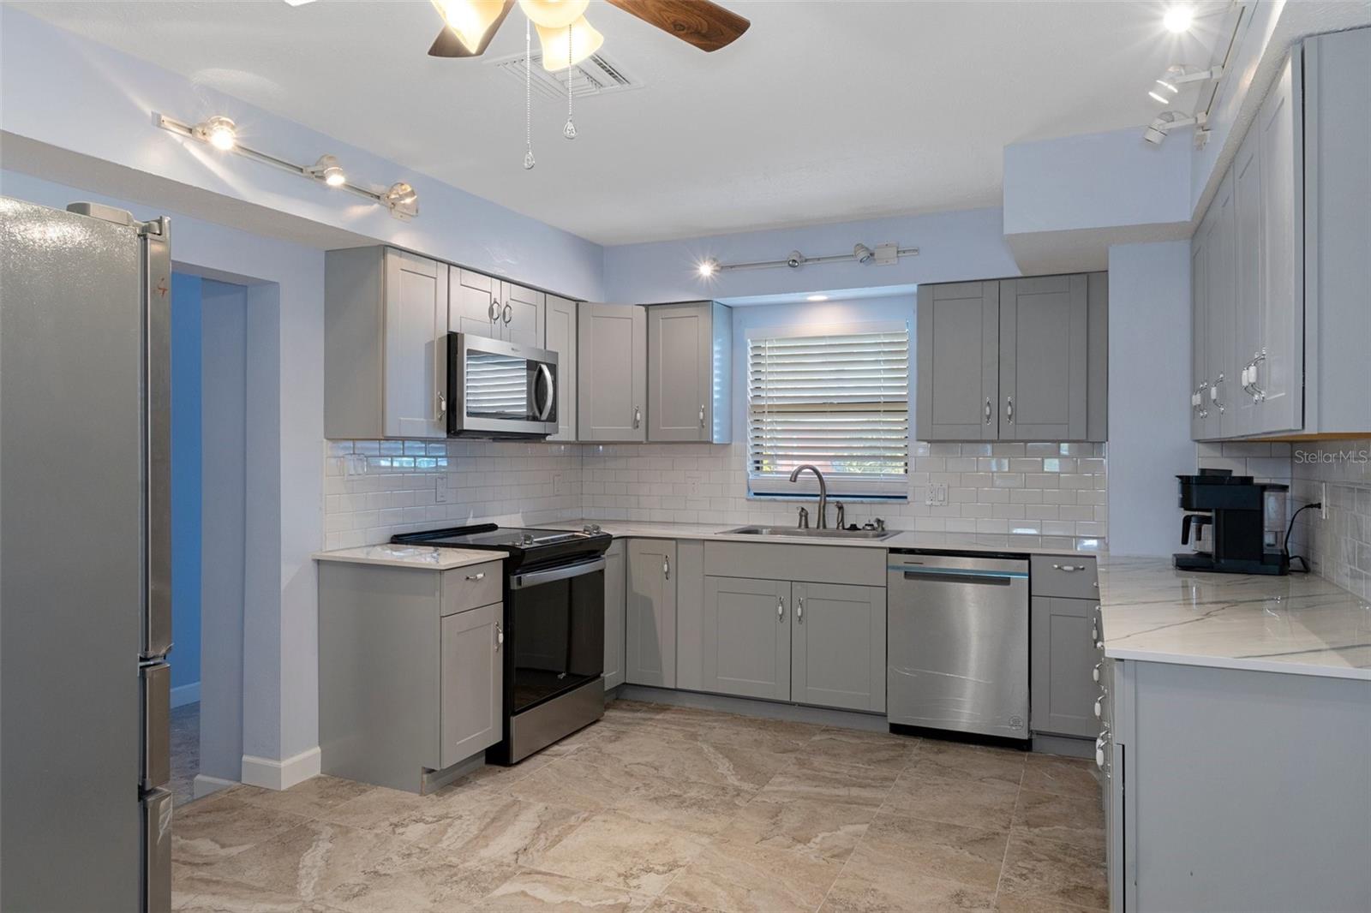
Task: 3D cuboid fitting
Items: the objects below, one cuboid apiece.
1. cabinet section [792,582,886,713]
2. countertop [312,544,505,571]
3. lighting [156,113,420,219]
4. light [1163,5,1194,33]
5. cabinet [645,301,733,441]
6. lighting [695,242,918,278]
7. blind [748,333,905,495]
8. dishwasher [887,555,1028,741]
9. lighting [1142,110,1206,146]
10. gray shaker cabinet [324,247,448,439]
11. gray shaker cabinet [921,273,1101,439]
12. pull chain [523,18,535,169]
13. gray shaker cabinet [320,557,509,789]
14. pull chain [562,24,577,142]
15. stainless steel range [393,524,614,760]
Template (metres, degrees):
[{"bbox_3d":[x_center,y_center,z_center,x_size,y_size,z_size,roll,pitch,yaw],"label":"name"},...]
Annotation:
[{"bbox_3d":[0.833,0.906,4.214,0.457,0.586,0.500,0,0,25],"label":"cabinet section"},{"bbox_3d":[-1.128,0.412,3.462,0.657,0.030,0.403,0,0,25],"label":"countertop"},{"bbox_3d":[-1.317,-1.012,2.948,0.110,0.115,1.060,0,0,25],"label":"lighting"},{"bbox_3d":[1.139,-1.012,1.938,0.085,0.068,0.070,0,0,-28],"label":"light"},{"bbox_3d":[0.026,-0.462,4.788,0.393,0.773,0.320,0,0,23],"label":"cabinet"},{"bbox_3d":[0.584,-1.012,4.301,1.170,0.110,0.110,0,0,23],"label":"lighting"},{"bbox_3d":[0.784,-0.232,4.672,0.905,0.925,0.065,0,0,23],"label":"blind"},{"bbox_3d":[1.337,0.859,4.022,0.600,0.830,0.605,0,0,25],"label":"dishwasher"},{"bbox_3d":[1.462,-0.983,2.499,0.175,0.105,0.072,0,0,25],"label":"lighting"},{"bbox_3d":[-1.261,-0.460,3.558,0.320,0.766,0.376,0,0,25],"label":"gray shaker cabinet"},{"bbox_3d":[1.589,-0.454,4.098,0.836,0.766,0.320,0,0,25],"label":"gray shaker cabinet"},{"bbox_3d":[-0.280,-0.651,1.500,0.018,0.272,0.018,0,0,0],"label":"pull chain"},{"bbox_3d":[-1.128,0.868,3.473,0.640,0.876,0.376,0,0,25],"label":"gray shaker cabinet"},{"bbox_3d":[-0.197,-0.644,1.430,0.026,0.207,0.022,0,0,0],"label":"pull chain"},{"bbox_3d":[-0.851,0.838,3.987,0.710,0.935,0.760,0,0,25],"label":"stainless steel range"}]

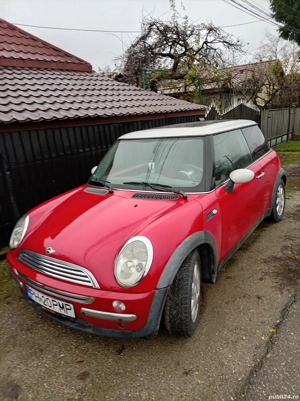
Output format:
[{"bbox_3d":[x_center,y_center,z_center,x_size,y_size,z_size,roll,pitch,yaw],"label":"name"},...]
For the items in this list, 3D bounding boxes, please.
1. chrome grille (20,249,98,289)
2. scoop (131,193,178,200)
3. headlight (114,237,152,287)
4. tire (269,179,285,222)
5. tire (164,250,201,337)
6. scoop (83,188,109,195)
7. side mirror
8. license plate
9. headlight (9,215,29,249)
[{"bbox_3d":[-0.665,0.435,1.951,0.900,0.160,0.105,5,18,36],"label":"chrome grille"},{"bbox_3d":[0.049,-0.026,2.298,0.390,0.045,0.100,1,16,25],"label":"scoop"},{"bbox_3d":[-0.090,0.349,1.709,0.225,0.255,0.200,2,16,26],"label":"headlight"},{"bbox_3d":[1.688,-0.003,3.907,0.178,0.605,0.605,5,18,36],"label":"tire"},{"bbox_3d":[0.249,0.633,2.022,0.178,0.605,0.605,-1,15,17],"label":"tire"},{"bbox_3d":[-0.503,-0.075,2.698,0.100,0.045,0.390,-18,19,-40],"label":"scoop"},{"bbox_3d":[0.731,-0.161,2.364,0.250,0.215,0.150,5,18,36],"label":"side mirror"},{"bbox_3d":[-0.681,0.683,1.959,0.520,0.112,0.020,5,18,36],"label":"license plate"},{"bbox_3d":[-1.060,0.264,2.411,0.200,0.255,0.225,-19,19,-41],"label":"headlight"}]

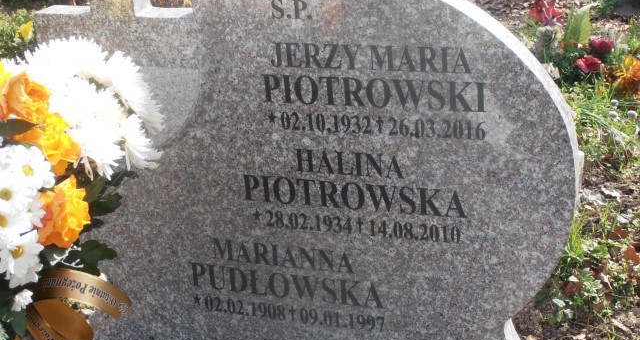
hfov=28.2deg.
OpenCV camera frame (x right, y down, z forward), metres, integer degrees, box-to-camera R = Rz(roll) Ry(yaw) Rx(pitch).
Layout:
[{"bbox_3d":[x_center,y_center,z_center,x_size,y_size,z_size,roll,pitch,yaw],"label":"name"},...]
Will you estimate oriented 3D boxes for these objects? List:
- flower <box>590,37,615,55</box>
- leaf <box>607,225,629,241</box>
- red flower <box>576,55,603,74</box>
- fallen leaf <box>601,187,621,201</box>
[{"bbox_3d":[1.014,-0.447,4.580,0.085,0.055,0.080,0,22,13],"label":"flower"},{"bbox_3d":[0.793,0.167,3.400,0.060,0.030,0.060,0,22,13],"label":"leaf"},{"bbox_3d":[0.951,-0.372,4.500,0.090,0.060,0.085,-1,22,12],"label":"red flower"},{"bbox_3d":[0.831,0.067,3.650,0.057,0.025,0.060,0,22,13],"label":"fallen leaf"}]

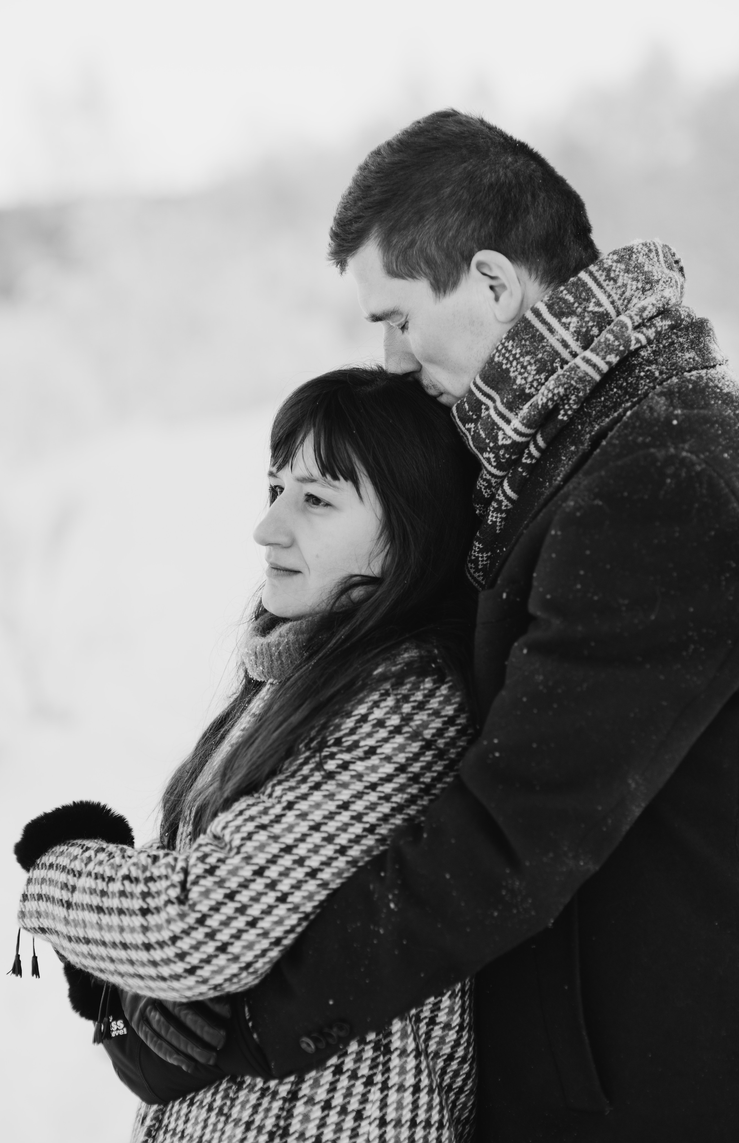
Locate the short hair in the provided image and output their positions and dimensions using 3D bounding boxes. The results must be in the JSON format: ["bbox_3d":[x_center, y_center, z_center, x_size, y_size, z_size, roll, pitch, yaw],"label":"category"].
[{"bbox_3d":[0.072,-0.302,2.300,0.220,0.178,0.170,-20,0,5],"label":"short hair"}]

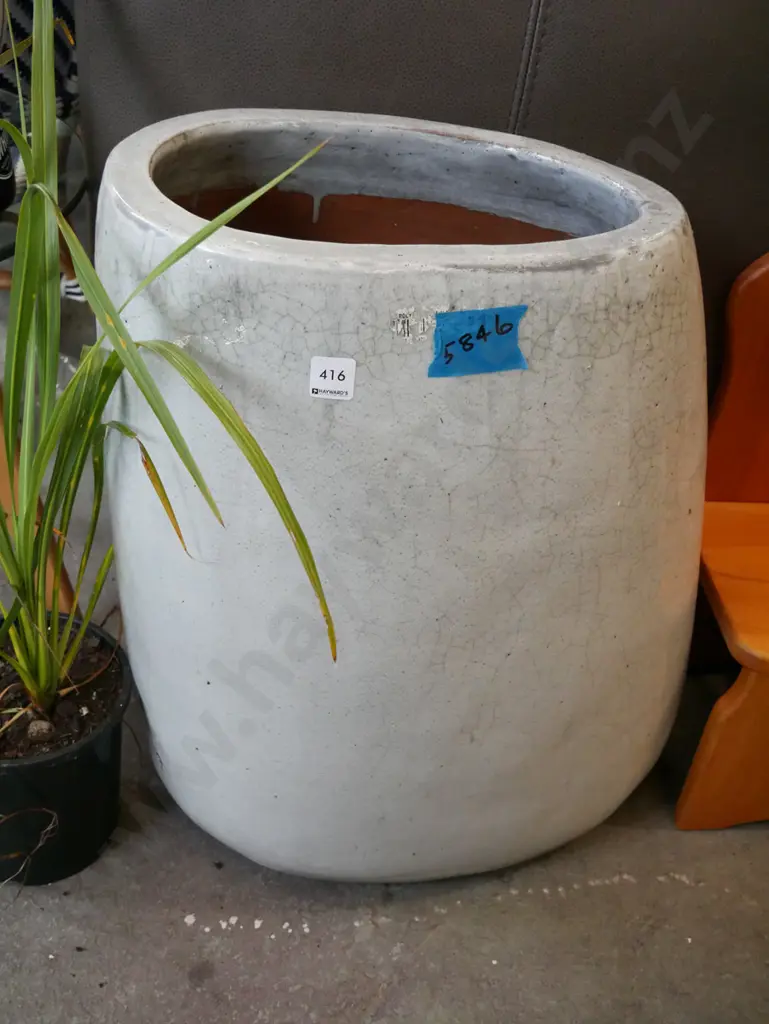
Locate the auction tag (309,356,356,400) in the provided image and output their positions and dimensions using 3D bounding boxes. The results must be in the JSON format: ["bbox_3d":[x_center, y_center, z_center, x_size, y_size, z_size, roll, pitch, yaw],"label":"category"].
[{"bbox_3d":[-0.037,-0.096,0.850,0.032,0.031,0.001,7,25,8],"label":"auction tag"}]

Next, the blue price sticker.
[{"bbox_3d":[0.070,-0.125,0.873,0.077,0.048,0.003,-7,25,-13],"label":"blue price sticker"}]

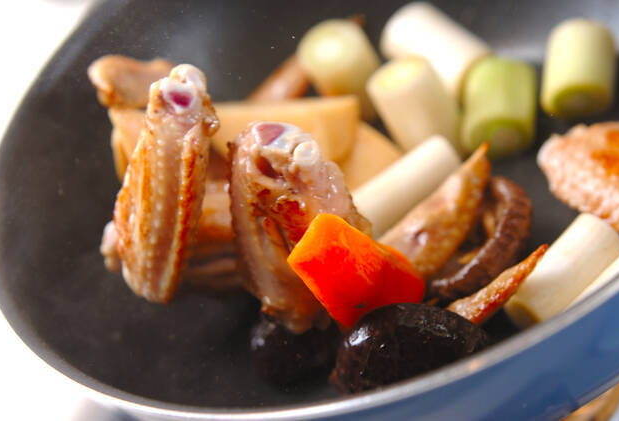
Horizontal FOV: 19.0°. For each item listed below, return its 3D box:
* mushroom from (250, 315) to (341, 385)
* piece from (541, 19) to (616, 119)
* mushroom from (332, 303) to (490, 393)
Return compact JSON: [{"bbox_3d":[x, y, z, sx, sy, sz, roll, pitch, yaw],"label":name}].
[{"bbox_3d":[-0.003,0.039,0.550,0.033,0.018,0.032,-19,37,7],"label":"mushroom"},{"bbox_3d":[0.084,-0.044,0.577,0.021,0.021,0.025,13,62,-16],"label":"piece"},{"bbox_3d":[0.027,0.038,0.522,0.044,0.018,0.040,-16,37,5],"label":"mushroom"}]

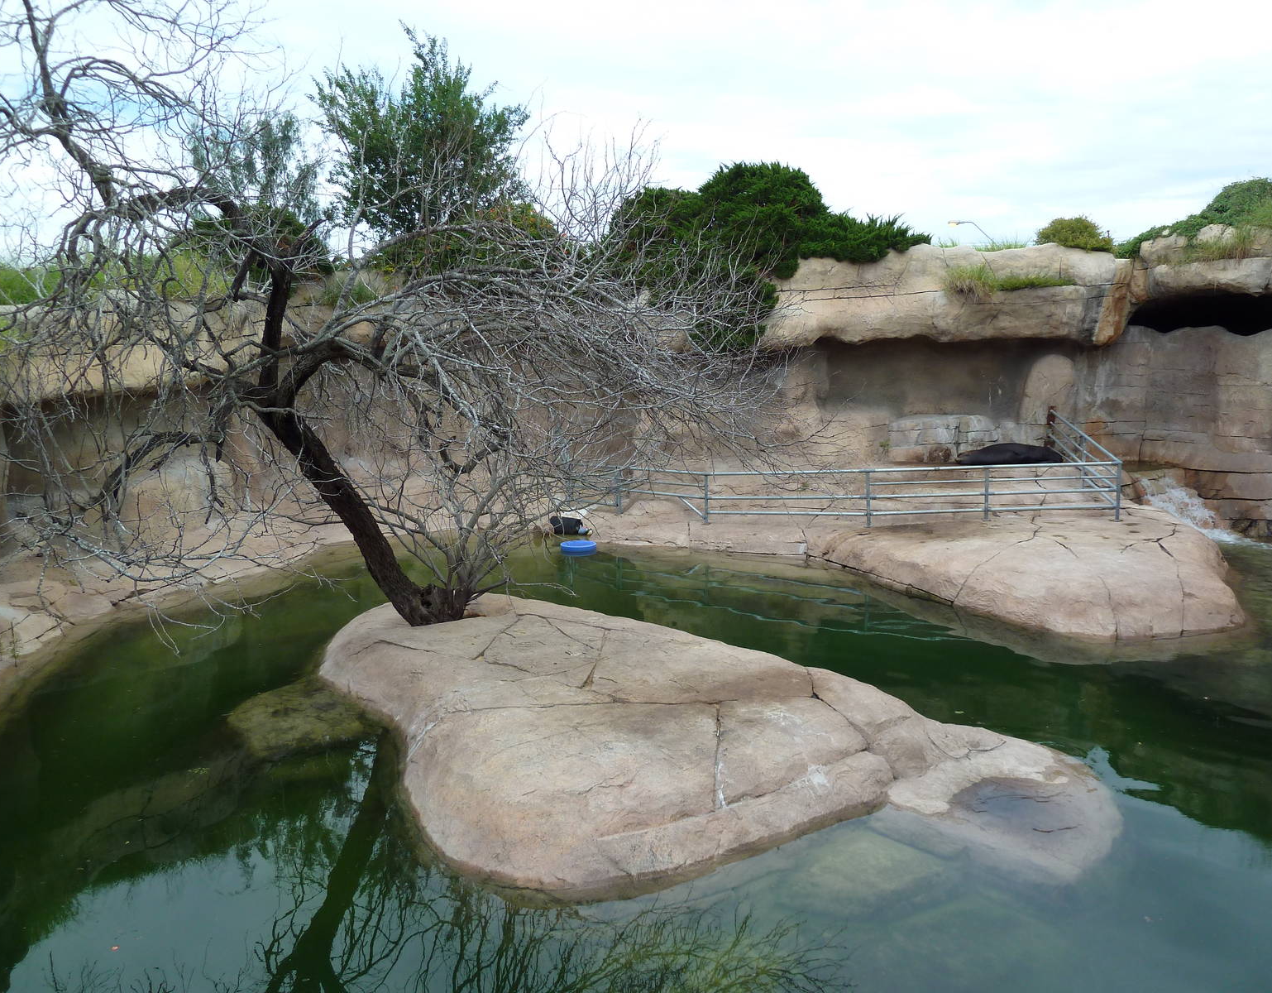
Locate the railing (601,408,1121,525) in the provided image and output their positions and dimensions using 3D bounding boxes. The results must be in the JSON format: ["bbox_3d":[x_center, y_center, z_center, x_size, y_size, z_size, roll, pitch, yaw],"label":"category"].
[{"bbox_3d":[3.710,-0.555,18.572,9.300,2.000,4.200,0,7,10],"label":"railing"}]

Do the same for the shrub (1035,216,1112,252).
[{"bbox_3d":[9.884,-5.900,21.600,1.650,0.850,1.350,-1,7,0],"label":"shrub"}]

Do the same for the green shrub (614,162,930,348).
[{"bbox_3d":[3.158,-5.584,22.200,6.900,4.100,3.300,0,7,8],"label":"green shrub"}]

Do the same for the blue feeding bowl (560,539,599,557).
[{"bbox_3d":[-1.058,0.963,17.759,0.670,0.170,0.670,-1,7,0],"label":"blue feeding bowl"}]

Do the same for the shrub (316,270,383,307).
[{"bbox_3d":[-6.438,-4.685,21.600,1.450,0.850,1.100,-1,7,0],"label":"shrub"}]

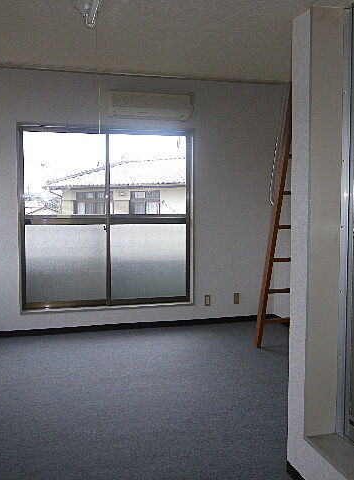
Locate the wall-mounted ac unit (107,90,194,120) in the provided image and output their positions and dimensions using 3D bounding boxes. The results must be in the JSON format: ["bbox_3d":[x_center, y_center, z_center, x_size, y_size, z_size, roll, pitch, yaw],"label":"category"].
[{"bbox_3d":[-0.260,-1.359,5.266,0.846,0.240,0.190,-1,4,-15],"label":"wall-mounted ac unit"}]

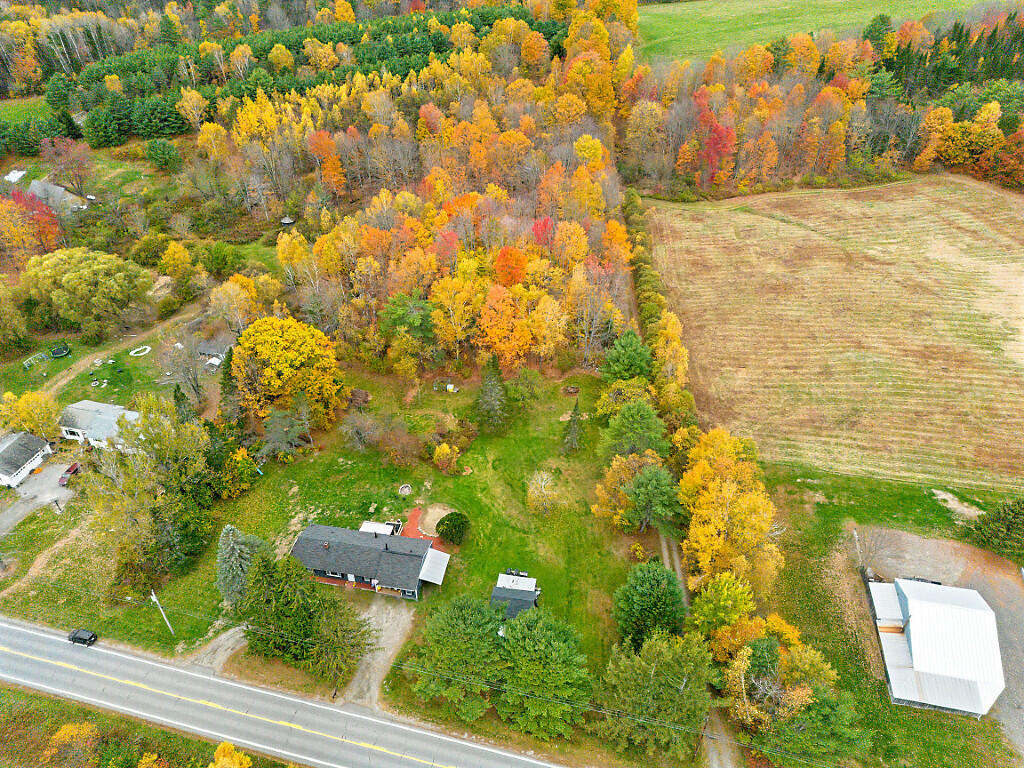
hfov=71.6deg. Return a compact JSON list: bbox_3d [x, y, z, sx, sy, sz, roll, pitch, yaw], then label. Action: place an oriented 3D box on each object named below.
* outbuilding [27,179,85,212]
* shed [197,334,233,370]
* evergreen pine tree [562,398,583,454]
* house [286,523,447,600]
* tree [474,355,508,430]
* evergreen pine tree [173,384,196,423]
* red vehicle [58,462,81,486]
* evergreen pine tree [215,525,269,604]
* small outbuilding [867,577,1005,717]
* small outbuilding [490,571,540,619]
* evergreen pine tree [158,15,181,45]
[{"bbox_3d":[-149.500,-61.400,231.500,16.500,7.000,8.800,20,42,23],"label":"outbuilding"},{"bbox_3d":[-71.000,-7.824,169.864,6.900,3.900,7.000,5,37,6],"label":"shed"},{"bbox_3d":[12.665,7.988,141.351,4.000,12.400,4.000,0,36,0],"label":"evergreen pine tree"},{"bbox_3d":[-23.653,29.464,118.969,25.200,4.500,10.600,6,37,8],"label":"house"},{"bbox_3d":[-3.940,1.200,143.300,6.400,17.000,6.400,0,38,0],"label":"tree"},{"bbox_3d":[-69.153,3.876,149.094,4.300,9.800,4.300,0,36,0],"label":"evergreen pine tree"},{"bbox_3d":[-85.600,17.448,137.560,1.850,1.700,4.700,4,37,5],"label":"red vehicle"},{"bbox_3d":[-42.900,27.200,111.400,6.500,15.200,6.500,0,38,0],"label":"evergreen pine tree"},{"bbox_3d":[62.871,37.450,104.814,14.100,7.320,19.980,8,39,10],"label":"small outbuilding"},{"bbox_3d":[0.165,34.377,113.338,6.700,3.300,8.200,6,37,8],"label":"small outbuilding"},{"bbox_3d":[-216.232,-221.154,447.151,10.500,17.000,10.500,0,36,0],"label":"evergreen pine tree"}]

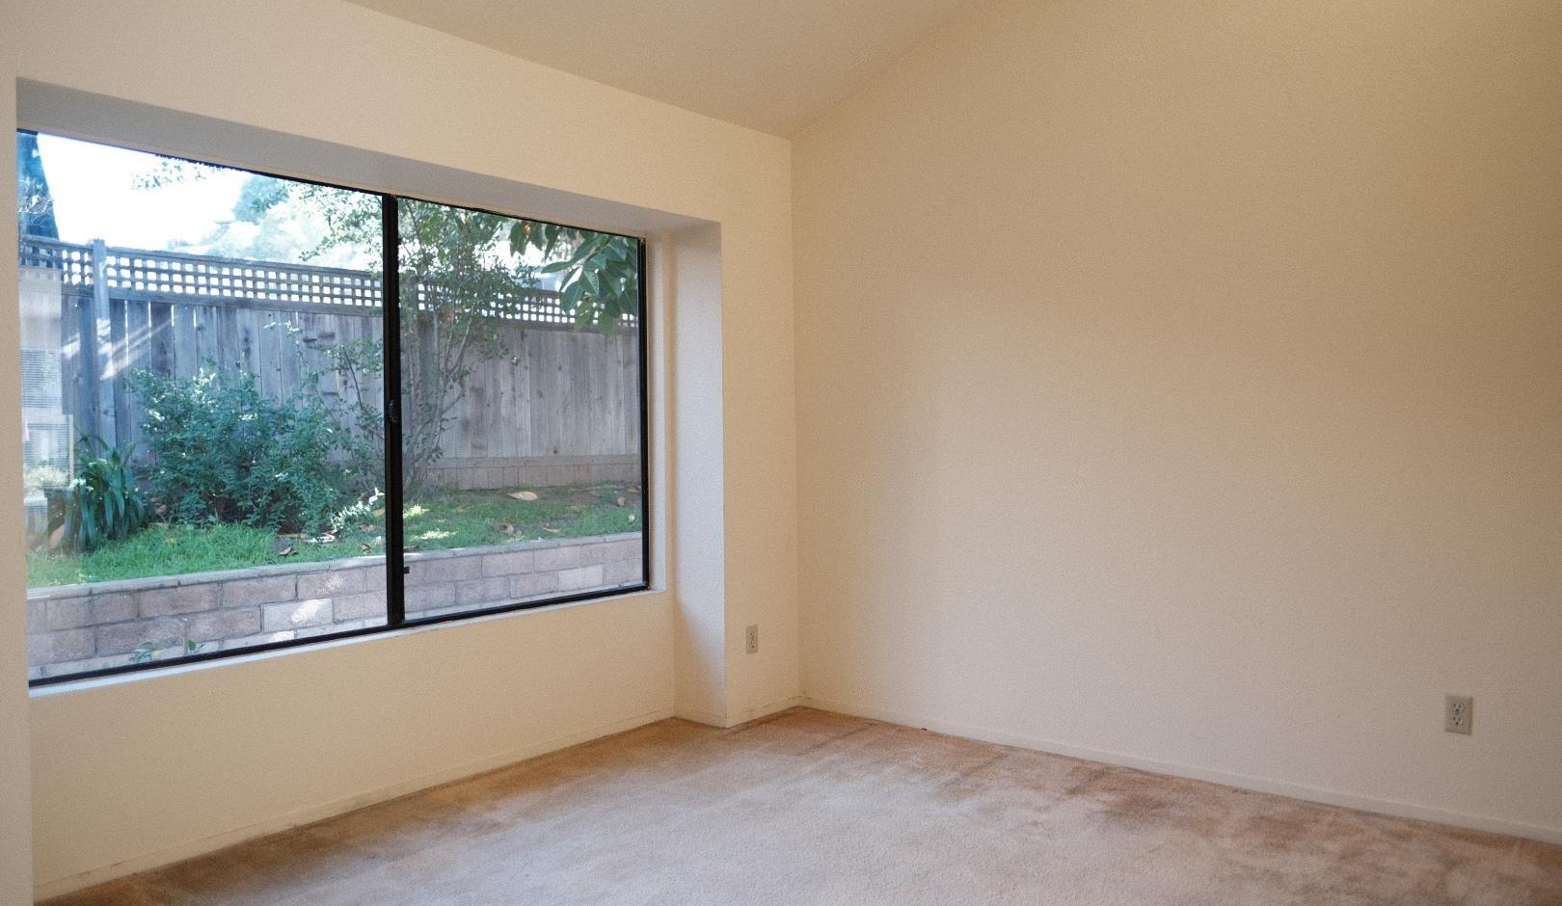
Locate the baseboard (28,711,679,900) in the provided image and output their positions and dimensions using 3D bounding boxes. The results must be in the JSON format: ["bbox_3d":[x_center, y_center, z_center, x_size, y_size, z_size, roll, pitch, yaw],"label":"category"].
[{"bbox_3d":[-1.220,1.125,3.548,0.014,0.051,2.349,-1,1,40],"label":"baseboard"}]

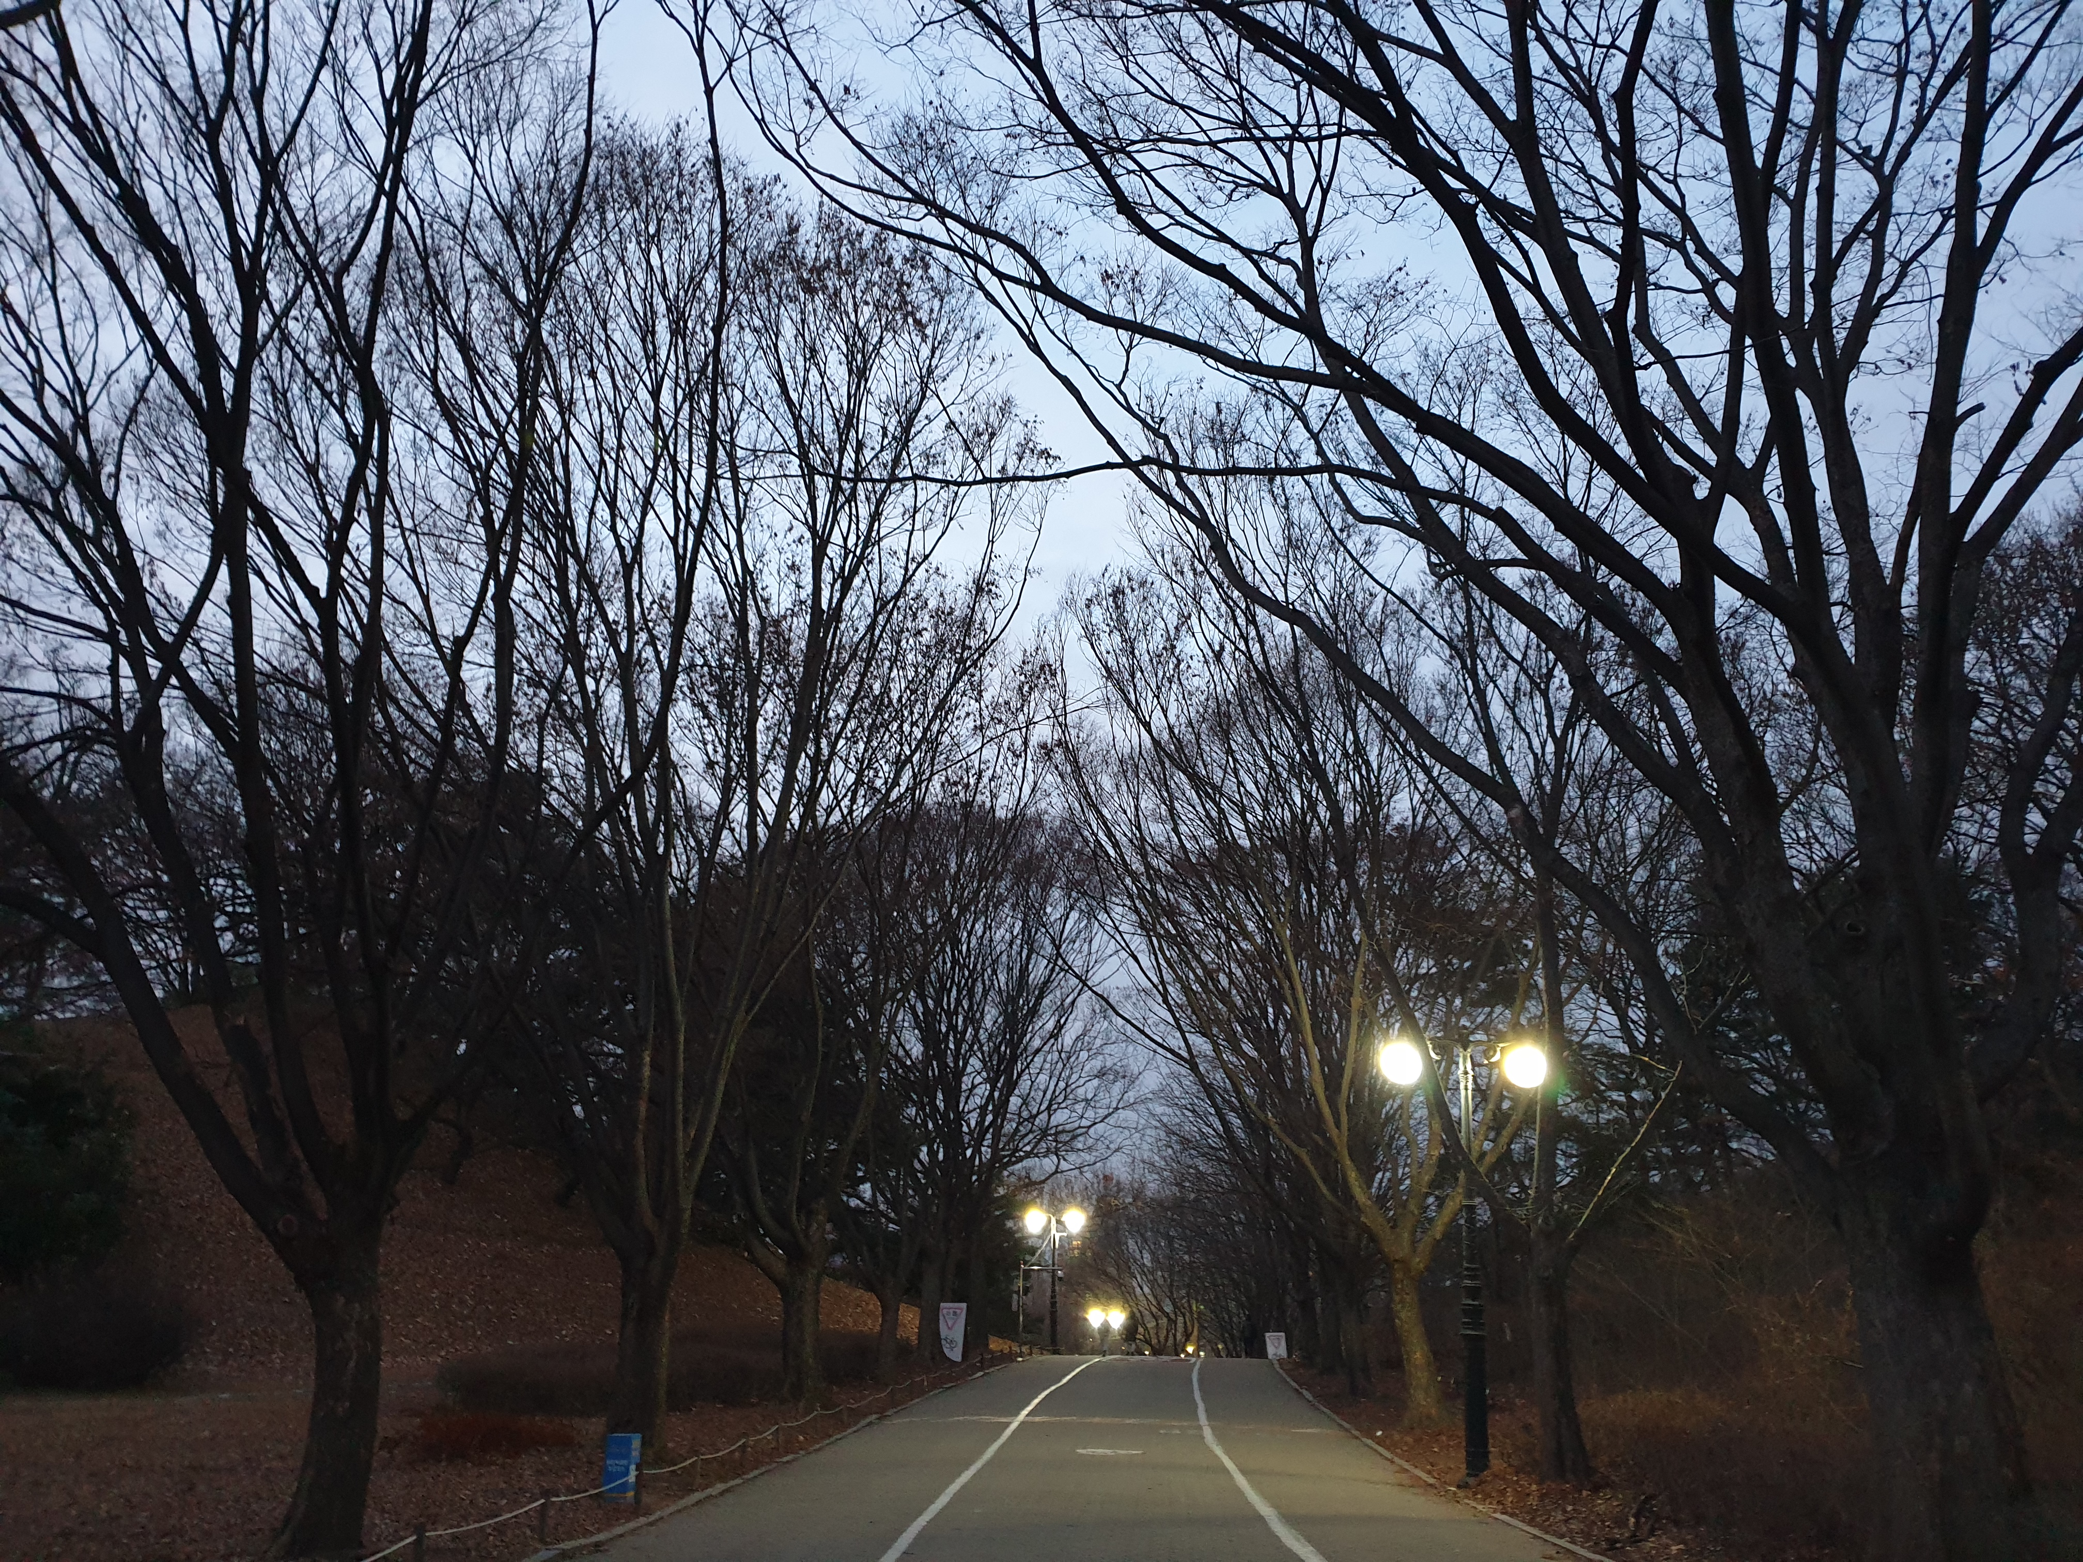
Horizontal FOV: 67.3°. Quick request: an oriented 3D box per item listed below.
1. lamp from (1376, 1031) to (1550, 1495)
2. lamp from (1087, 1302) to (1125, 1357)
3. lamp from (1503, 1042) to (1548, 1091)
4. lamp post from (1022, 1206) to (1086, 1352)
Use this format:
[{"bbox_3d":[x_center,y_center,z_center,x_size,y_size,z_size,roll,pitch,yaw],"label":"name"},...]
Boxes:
[{"bbox_3d":[4.247,4.636,15.559,1.700,4.187,0.420,4,-19,1],"label":"lamp"},{"bbox_3d":[4.037,35.149,96.838,1.700,4.187,0.420,1,-19,0],"label":"lamp"},{"bbox_3d":[4.993,2.957,16.152,0.430,0.460,0.430,1,-19,0],"label":"lamp"},{"bbox_3d":[0.386,15.225,47.650,1.700,4.187,0.420,1,-19,0],"label":"lamp post"}]

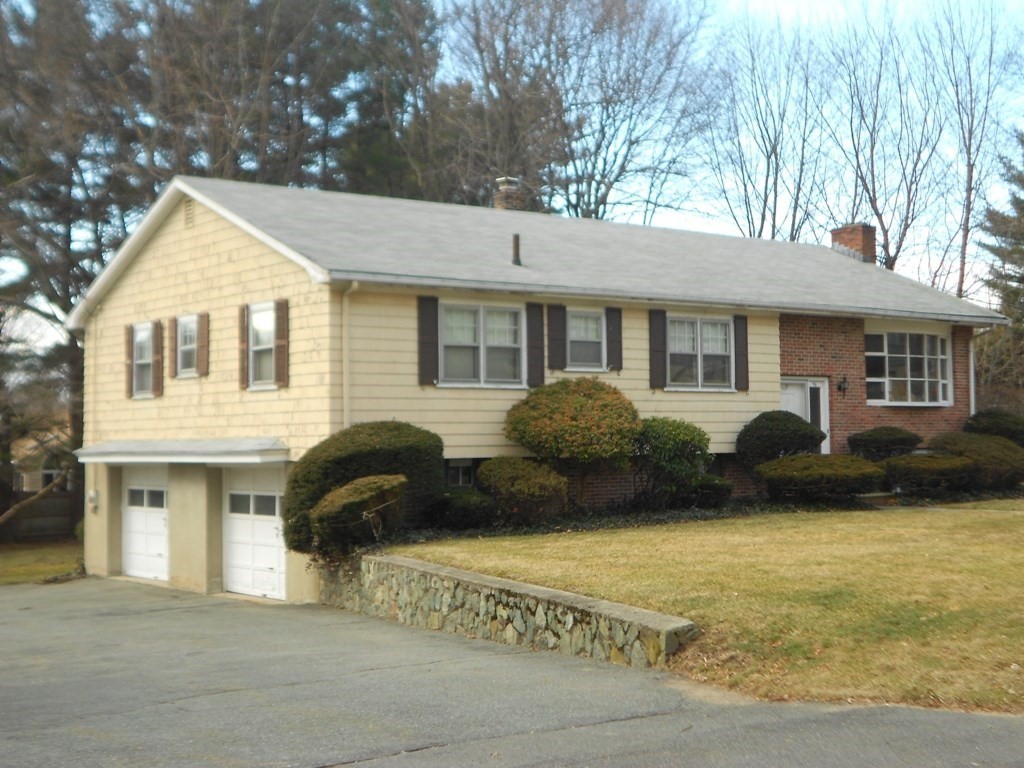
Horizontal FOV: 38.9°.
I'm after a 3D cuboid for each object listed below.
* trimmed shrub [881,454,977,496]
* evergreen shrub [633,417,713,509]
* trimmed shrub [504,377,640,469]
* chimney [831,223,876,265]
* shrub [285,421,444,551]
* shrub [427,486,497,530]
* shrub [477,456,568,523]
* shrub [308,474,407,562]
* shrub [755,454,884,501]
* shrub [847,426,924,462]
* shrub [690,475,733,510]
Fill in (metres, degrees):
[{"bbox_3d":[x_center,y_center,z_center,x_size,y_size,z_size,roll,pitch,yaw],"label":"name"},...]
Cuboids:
[{"bbox_3d":[7.519,1.658,26.164,1.919,0.778,1.515,1,-3,-39],"label":"trimmed shrub"},{"bbox_3d":[2.659,1.322,24.112,1.400,1.560,1.250,1,-3,-37],"label":"evergreen shrub"},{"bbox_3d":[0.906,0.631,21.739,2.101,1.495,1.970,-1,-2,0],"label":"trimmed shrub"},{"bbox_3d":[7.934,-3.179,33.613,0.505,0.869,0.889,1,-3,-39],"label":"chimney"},{"bbox_3d":[-1.969,1.375,19.496,2.246,1.768,1.869,1,-3,-39],"label":"shrub"},{"bbox_3d":[-0.751,1.824,21.575,1.150,0.650,1.000,1,-3,-37],"label":"shrub"},{"bbox_3d":[0.159,1.601,22.273,1.450,1.020,1.300,1,-3,-37],"label":"shrub"},{"bbox_3d":[-2.090,1.800,19.625,1.350,1.150,1.250,1,-3,-37],"label":"shrub"},{"bbox_3d":[5.505,1.654,25.993,2.600,0.880,1.750,1,-3,-37],"label":"shrub"},{"bbox_3d":[7.064,1.476,27.556,1.550,1.280,1.350,1,-3,-37],"label":"shrub"},{"bbox_3d":[3.274,1.760,23.784,0.768,0.576,0.747,1,-3,-39],"label":"shrub"}]

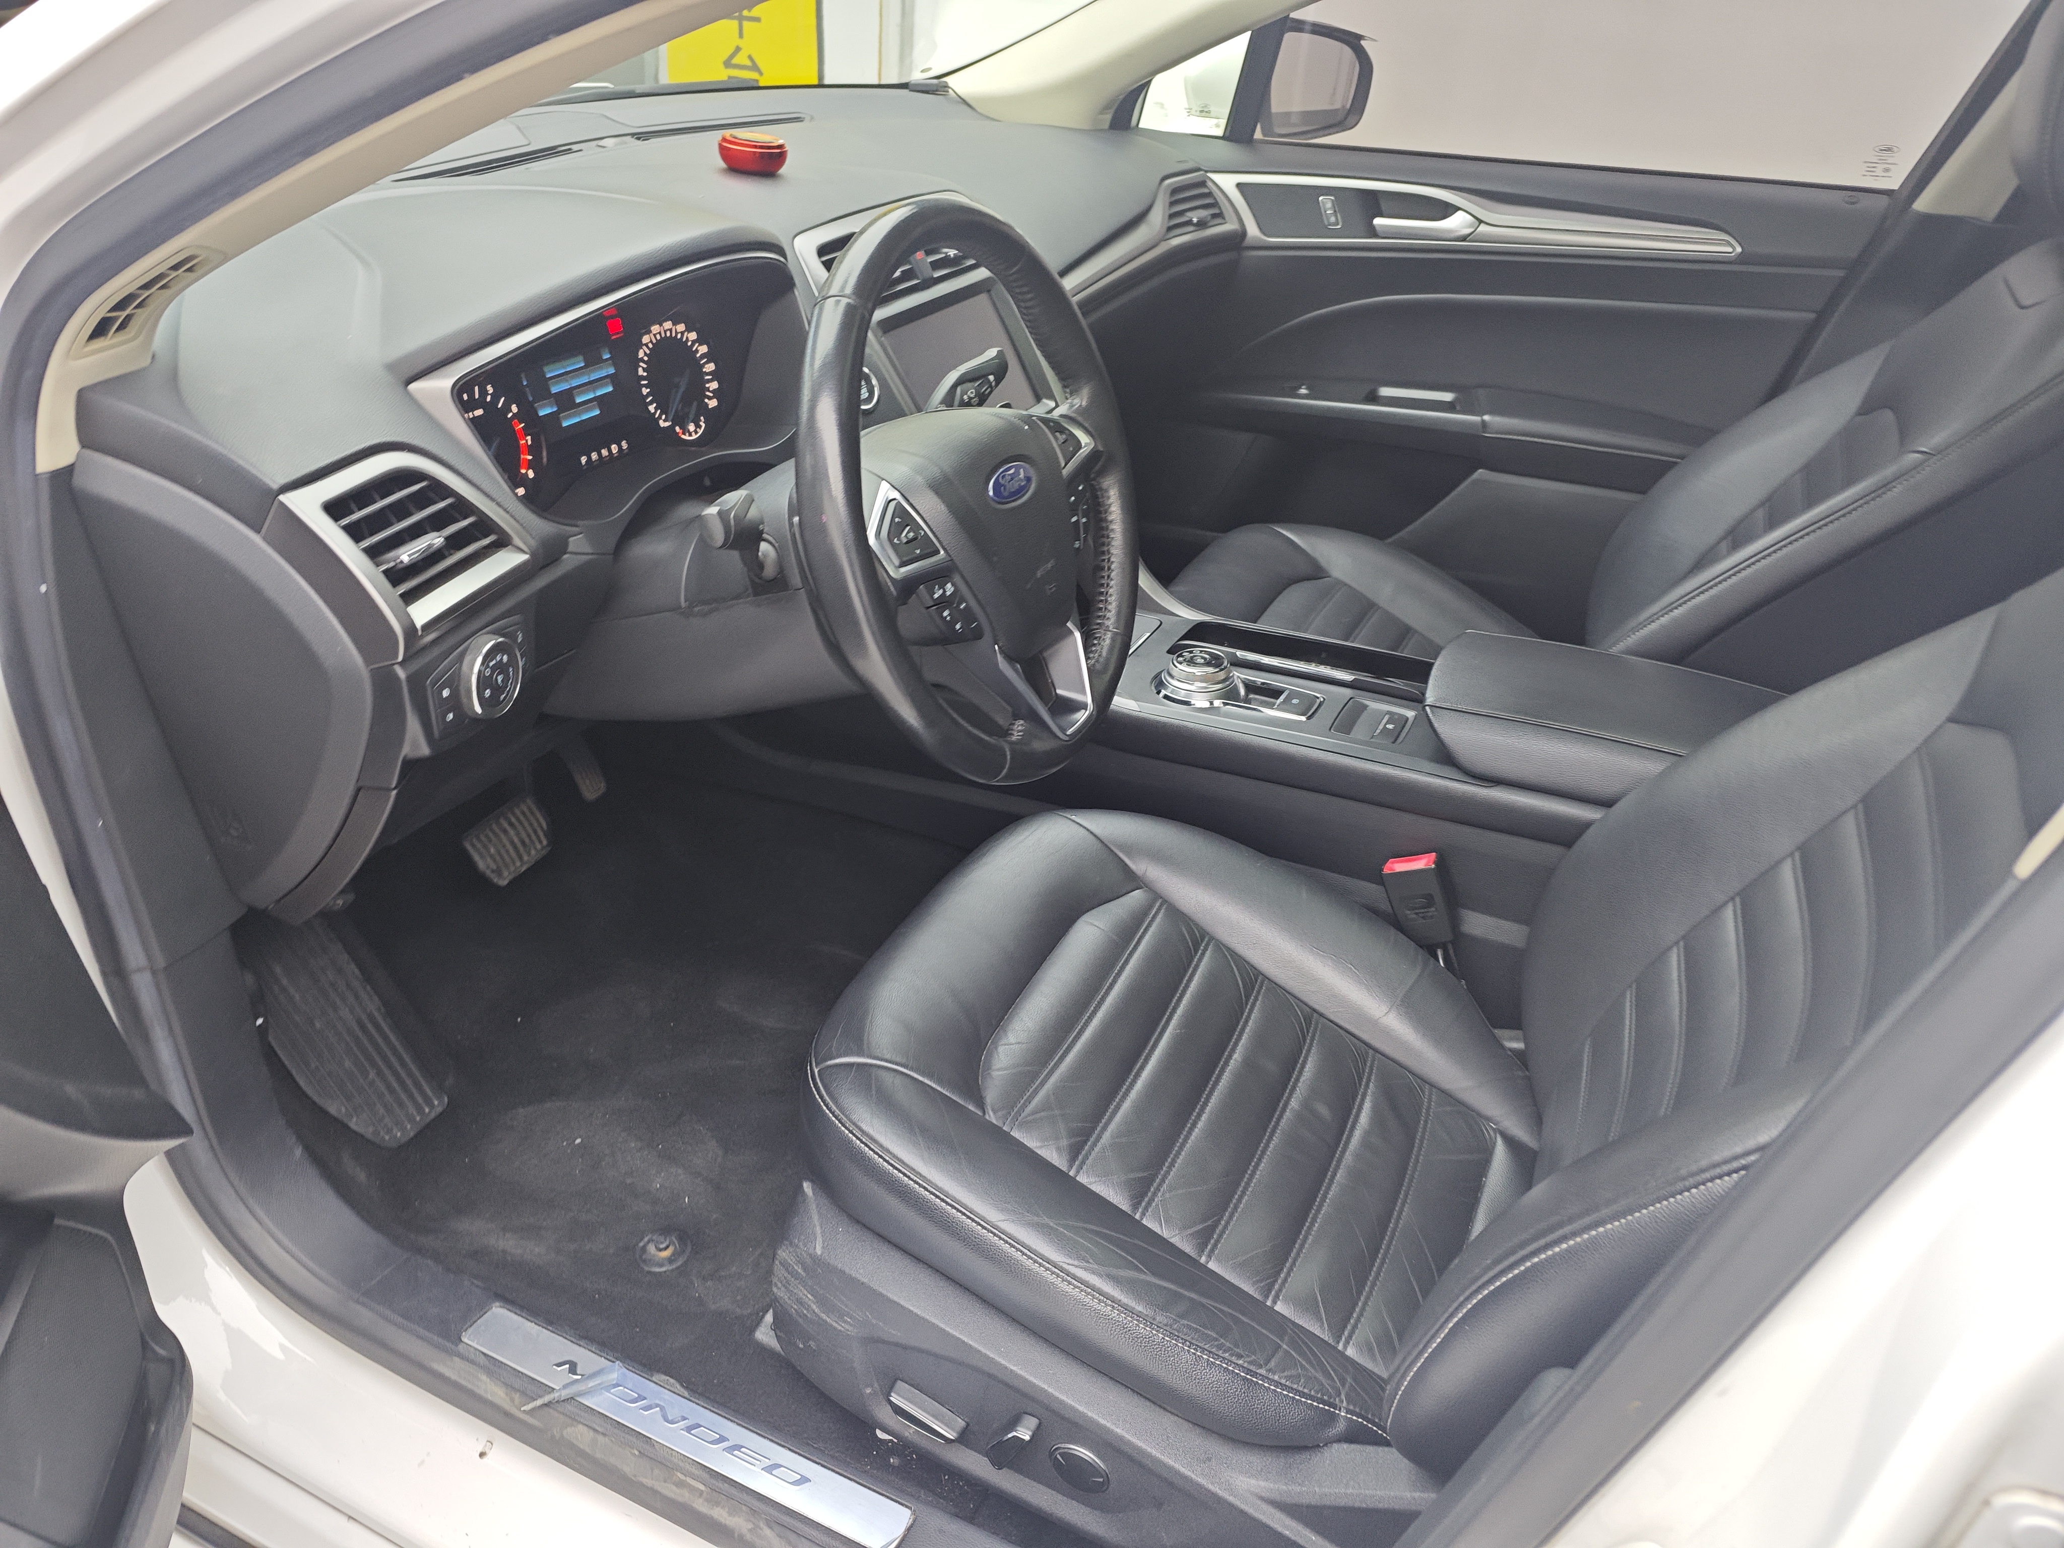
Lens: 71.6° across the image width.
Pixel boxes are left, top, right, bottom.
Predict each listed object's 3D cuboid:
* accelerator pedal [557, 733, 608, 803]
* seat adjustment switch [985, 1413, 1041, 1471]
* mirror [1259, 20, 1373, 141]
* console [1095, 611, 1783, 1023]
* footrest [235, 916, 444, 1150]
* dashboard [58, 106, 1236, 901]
[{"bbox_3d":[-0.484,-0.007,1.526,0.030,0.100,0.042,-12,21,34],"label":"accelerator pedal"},{"bbox_3d":[-0.013,0.423,0.906,0.021,0.038,0.021,14,33,22],"label":"seat adjustment switch"},{"bbox_3d":[0.374,-0.954,1.977,0.200,0.150,0.115,-26,39,-37],"label":"mirror"},{"bbox_3d":[0.355,0.019,1.313,0.670,0.300,0.250,14,33,22],"label":"console"},{"bbox_3d":[-0.627,0.223,1.278,0.042,0.235,0.098,-19,17,36],"label":"footrest"},{"bbox_3d":[-0.248,-0.392,1.414,0.580,0.440,1.430,14,33,22],"label":"dashboard"}]

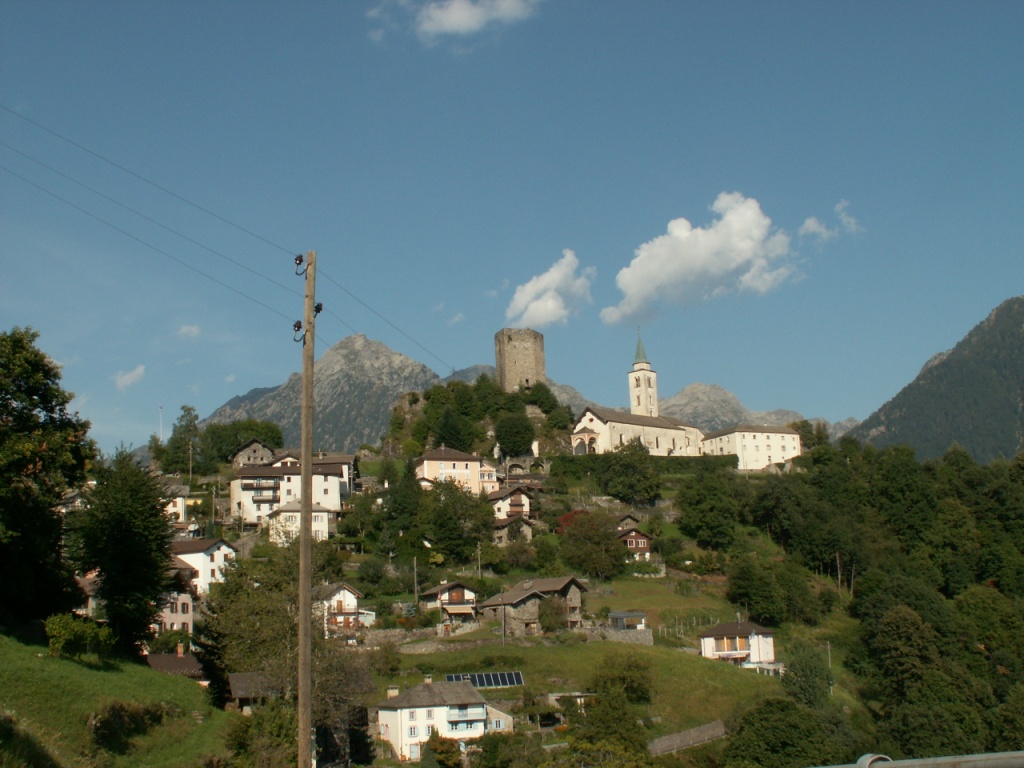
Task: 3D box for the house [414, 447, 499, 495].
[{"bbox_3d":[-12.994,20.198,303.000,16.800,10.800,10.000,1,-11,-22],"label":"house"}]

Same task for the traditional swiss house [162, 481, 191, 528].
[{"bbox_3d":[-70.171,24.899,267.843,8.200,8.000,8.800,0,-10,-15],"label":"traditional swiss house"}]

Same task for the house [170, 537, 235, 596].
[{"bbox_3d":[-52.042,30.496,215.726,10.300,9.300,8.200,-8,-11,31],"label":"house"}]

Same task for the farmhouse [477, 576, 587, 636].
[{"bbox_3d":[3.514,40.098,234.571,15.500,10.500,12.500,5,-12,-39],"label":"farmhouse"}]

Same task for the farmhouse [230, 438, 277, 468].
[{"bbox_3d":[-60.912,17.018,305.523,10.100,7.600,9.000,0,-10,-16],"label":"farmhouse"}]

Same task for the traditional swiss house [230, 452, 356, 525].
[{"bbox_3d":[-47.308,22.593,281.000,24.500,14.400,13.000,1,-11,-21],"label":"traditional swiss house"}]

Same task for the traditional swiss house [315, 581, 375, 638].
[{"bbox_3d":[-26.696,35.963,207.000,7.400,9.100,7.500,2,-12,-26],"label":"traditional swiss house"}]

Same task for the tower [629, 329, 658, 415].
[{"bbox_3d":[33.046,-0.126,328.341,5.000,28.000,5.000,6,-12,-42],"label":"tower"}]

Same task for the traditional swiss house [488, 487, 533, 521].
[{"bbox_3d":[-0.589,26.611,288.000,7.600,7.400,7.400,4,-13,-33],"label":"traditional swiss house"}]

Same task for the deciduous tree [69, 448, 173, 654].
[{"bbox_3d":[-22.500,9.738,75.000,5.800,11.700,5.800,-3,-10,0],"label":"deciduous tree"}]

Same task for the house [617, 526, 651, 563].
[{"bbox_3d":[23.018,30.177,243.000,5.800,6.500,6.000,2,-12,-25],"label":"house"}]

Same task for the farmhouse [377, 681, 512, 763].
[{"bbox_3d":[-9.432,46.125,180.000,16.000,10.500,9.500,2,-12,-24],"label":"farmhouse"}]

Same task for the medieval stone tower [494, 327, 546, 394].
[{"bbox_3d":[2.335,-4.302,319.963,12.000,16.300,11.500,-2,-9,0],"label":"medieval stone tower"}]

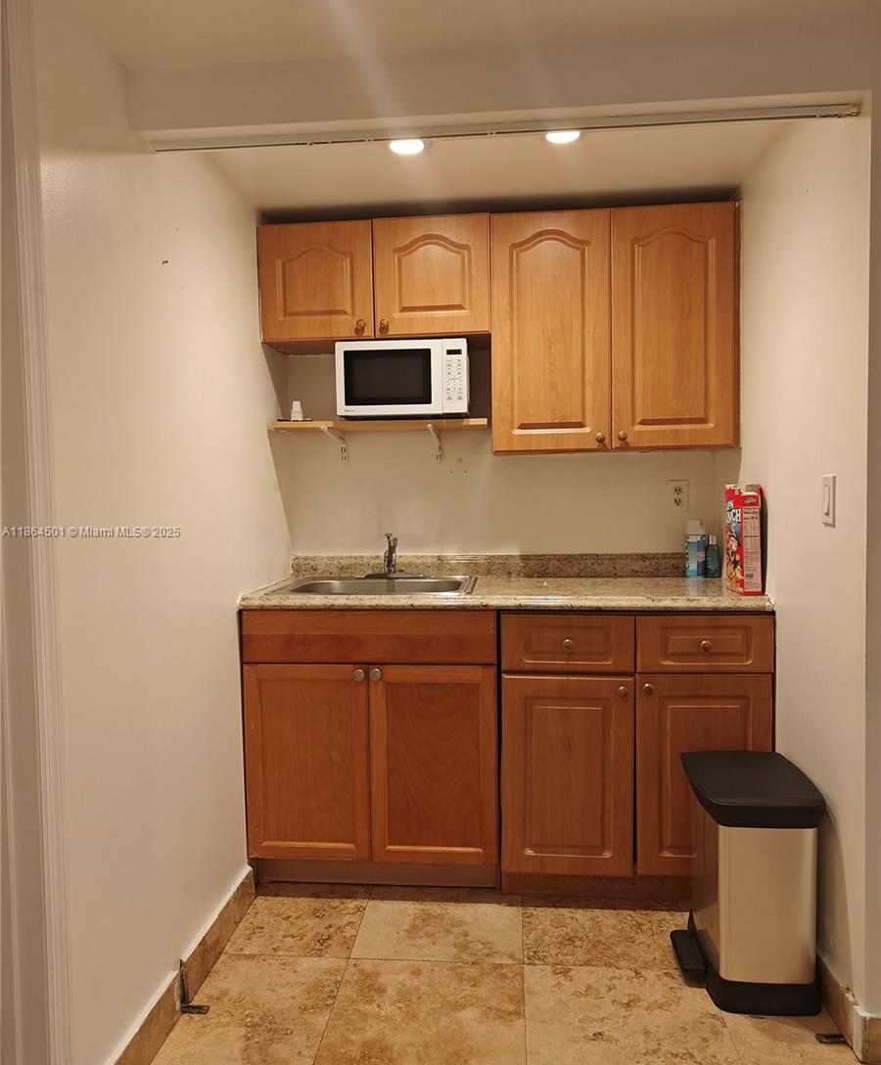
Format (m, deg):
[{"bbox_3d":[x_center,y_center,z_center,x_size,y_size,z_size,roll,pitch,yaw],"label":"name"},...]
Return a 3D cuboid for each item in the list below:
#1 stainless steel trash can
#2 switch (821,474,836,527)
[{"bbox_3d":[0.768,0.873,2.092,0.299,0.500,0.385,0,3,5],"label":"stainless steel trash can"},{"bbox_3d":[0.911,-0.076,1.918,0.008,0.116,0.072,0,2,5],"label":"switch"}]

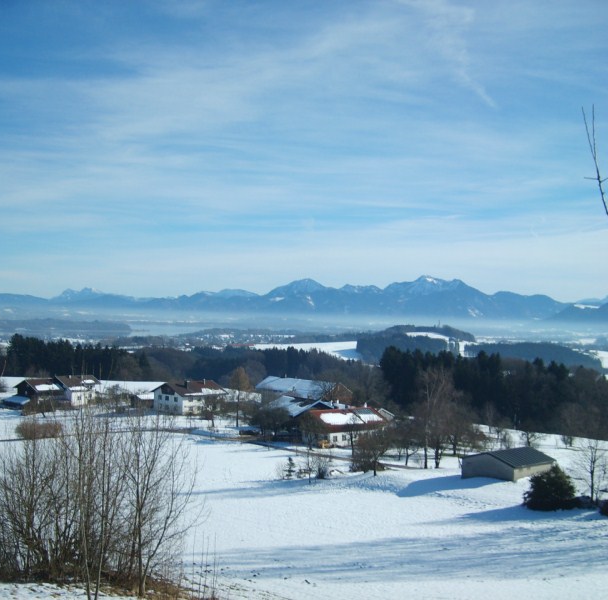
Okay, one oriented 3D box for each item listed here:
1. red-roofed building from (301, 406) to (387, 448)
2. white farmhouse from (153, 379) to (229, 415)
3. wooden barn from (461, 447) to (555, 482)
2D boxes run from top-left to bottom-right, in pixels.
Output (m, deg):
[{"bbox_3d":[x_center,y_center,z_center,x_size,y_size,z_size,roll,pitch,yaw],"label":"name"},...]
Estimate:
[{"bbox_3d":[9.873,33.198,214.757,20.800,7.708,15.000,2,-1,-36],"label":"red-roofed building"},{"bbox_3d":[-34.905,29.556,247.751,16.900,8.760,16.000,2,-1,-45],"label":"white farmhouse"},{"bbox_3d":[43.974,35.101,172.943,15.200,5.851,13.000,2,-1,-41],"label":"wooden barn"}]

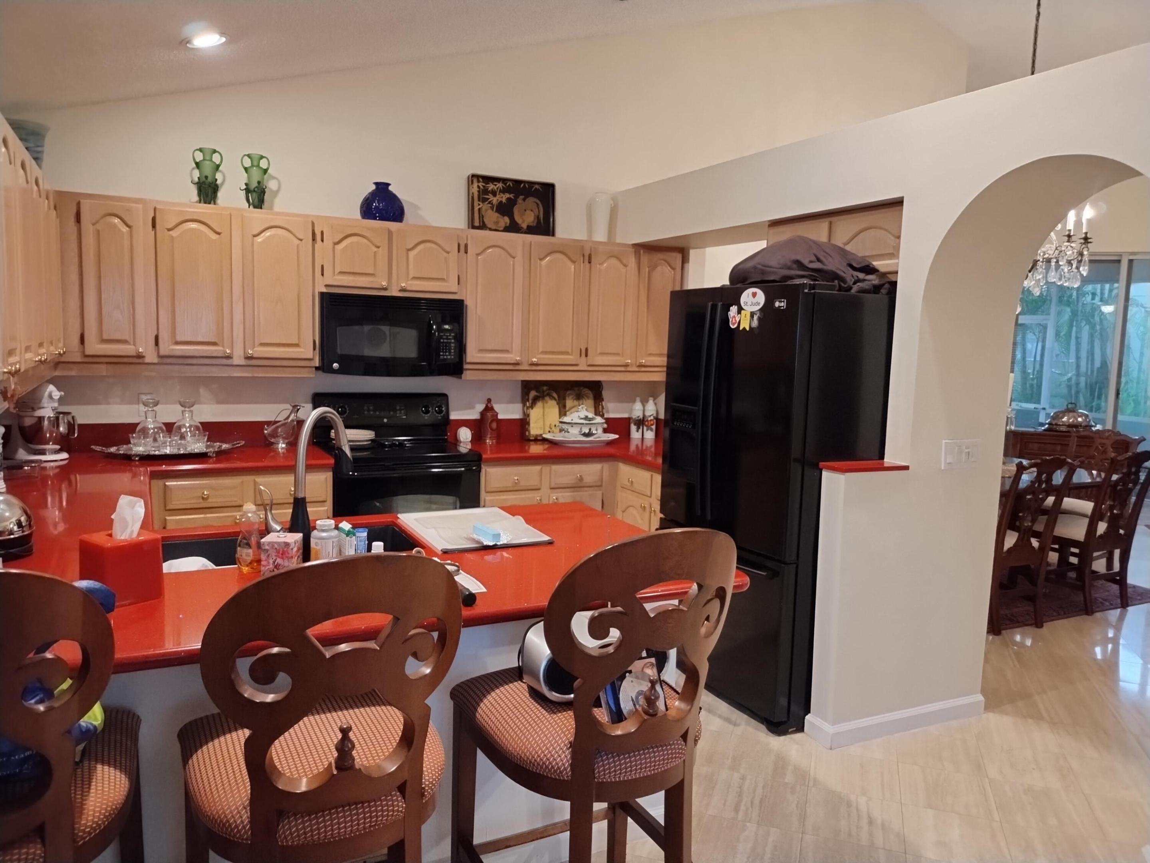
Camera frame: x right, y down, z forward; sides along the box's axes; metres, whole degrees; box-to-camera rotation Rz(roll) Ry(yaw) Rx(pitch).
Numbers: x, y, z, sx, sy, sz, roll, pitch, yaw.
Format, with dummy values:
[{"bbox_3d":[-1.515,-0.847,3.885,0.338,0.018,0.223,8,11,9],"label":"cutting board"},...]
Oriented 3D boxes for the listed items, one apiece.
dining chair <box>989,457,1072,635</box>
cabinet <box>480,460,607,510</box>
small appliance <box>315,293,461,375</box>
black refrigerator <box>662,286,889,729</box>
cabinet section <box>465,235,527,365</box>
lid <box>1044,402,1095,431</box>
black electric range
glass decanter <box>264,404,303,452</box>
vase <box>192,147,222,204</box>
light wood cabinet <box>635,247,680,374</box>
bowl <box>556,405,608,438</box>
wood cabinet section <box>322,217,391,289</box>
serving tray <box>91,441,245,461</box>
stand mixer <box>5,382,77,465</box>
[{"bbox_3d":[2.417,0.600,4.746,0.560,1.000,0.590,-1,6,-26],"label":"dining chair"},{"bbox_3d":[-0.299,0.563,4.859,0.762,0.877,0.590,-2,7,-27],"label":"cabinet"},{"bbox_3d":[-1.027,-0.521,4.568,0.758,0.422,0.395,-1,6,-26],"label":"small appliance"},{"bbox_3d":[0.958,0.271,3.722,0.840,1.775,0.910,-1,6,-26],"label":"black refrigerator"},{"bbox_3d":[-0.517,-0.740,4.764,0.350,0.710,0.300,-2,7,-27],"label":"cabinet section"},{"bbox_3d":[4.508,-0.140,7.544,0.360,0.245,0.410,-1,7,-26],"label":"lid"},{"bbox_3d":[-0.978,0.418,4.522,0.760,1.205,0.695,-1,6,-26],"label":"black electric range"},{"bbox_3d":[-1.525,-0.028,4.361,0.208,0.242,0.125,-1,7,-20],"label":"glass decanter"},{"bbox_3d":[-1.789,-1.228,4.043,0.150,0.298,0.125,-2,7,-27],"label":"vase"},{"bbox_3d":[0.449,-0.767,5.307,0.345,0.770,0.330,-1,6,-26],"label":"light wood cabinet"},{"bbox_3d":[0.044,-0.056,5.056,0.301,0.211,0.235,1,6,-4],"label":"bowl"},{"bbox_3d":[-1.188,-0.912,4.395,0.336,0.328,0.300,-2,7,-27],"label":"wood cabinet section"},{"bbox_3d":[-1.973,0.086,4.058,0.672,0.056,0.370,-2,7,-27],"label":"serving tray"},{"bbox_3d":[-2.476,-0.052,3.847,0.360,0.356,0.225,2,6,2],"label":"stand mixer"}]

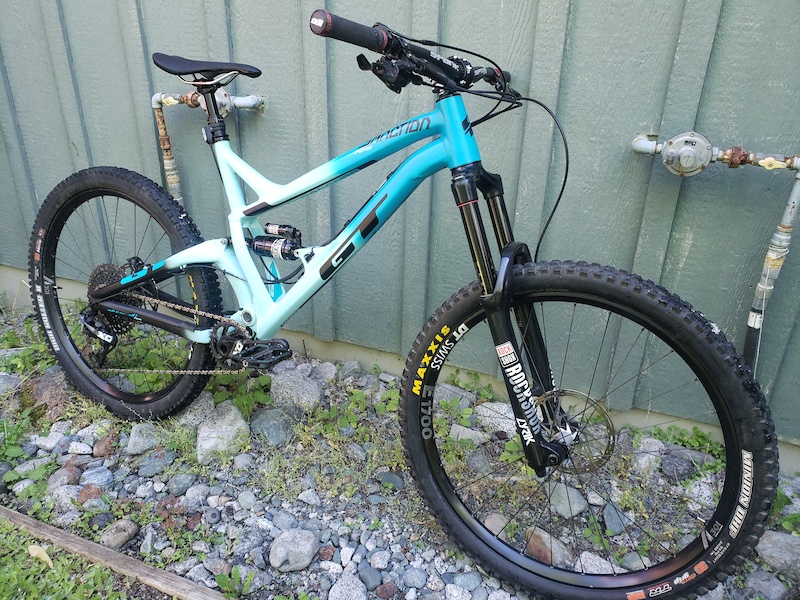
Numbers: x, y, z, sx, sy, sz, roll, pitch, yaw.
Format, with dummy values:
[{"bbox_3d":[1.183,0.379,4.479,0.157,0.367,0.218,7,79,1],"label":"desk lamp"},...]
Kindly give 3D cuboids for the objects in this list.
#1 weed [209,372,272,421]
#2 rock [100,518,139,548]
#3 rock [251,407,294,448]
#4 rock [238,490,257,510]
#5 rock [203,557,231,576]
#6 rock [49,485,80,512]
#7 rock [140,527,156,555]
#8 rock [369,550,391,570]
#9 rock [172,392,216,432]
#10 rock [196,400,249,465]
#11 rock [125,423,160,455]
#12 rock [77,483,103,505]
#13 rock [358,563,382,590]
[{"bbox_3d":[-0.465,0.281,1.757,0.180,0.130,0.155,-5,25,-13],"label":"weed"},{"bbox_3d":[-0.622,0.520,1.337,0.050,0.045,0.080,20,31,35],"label":"rock"},{"bbox_3d":[-0.350,0.347,1.650,0.120,0.096,0.121,-5,26,-13],"label":"rock"},{"bbox_3d":[-0.373,0.490,1.469,0.043,0.037,0.056,-5,25,-13],"label":"rock"},{"bbox_3d":[-0.401,0.582,1.312,0.066,0.034,0.042,12,27,23],"label":"rock"},{"bbox_3d":[-0.816,0.482,1.462,0.070,0.051,0.073,-16,30,-32],"label":"rock"},{"bbox_3d":[-0.572,0.546,1.367,0.036,0.046,0.062,-7,26,-18],"label":"rock"},{"bbox_3d":[-0.042,0.571,1.313,0.042,0.032,0.039,1,25,-1],"label":"rock"},{"bbox_3d":[-0.588,0.322,1.738,0.095,0.090,0.155,7,26,12],"label":"rock"},{"bbox_3d":[-0.482,0.360,1.629,0.132,0.120,0.195,3,25,5],"label":"rock"},{"bbox_3d":[-0.709,0.381,1.656,0.091,0.069,0.111,-7,26,-18],"label":"rock"},{"bbox_3d":[-0.741,0.468,1.441,0.056,0.042,0.052,-5,26,-13],"label":"rock"},{"bbox_3d":[-0.060,0.583,1.260,0.042,0.036,0.052,-17,30,-33],"label":"rock"}]

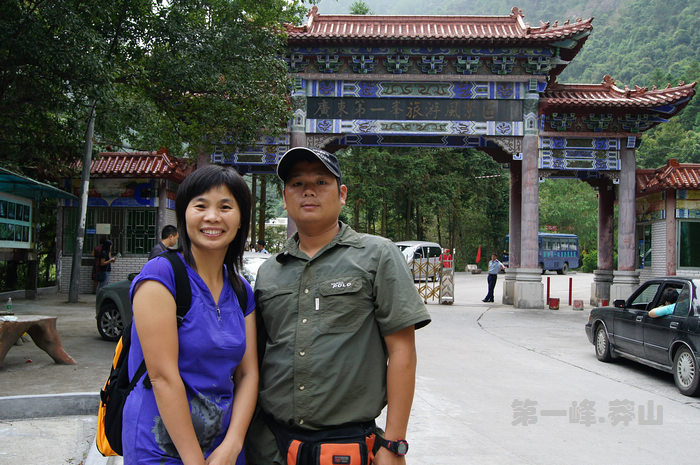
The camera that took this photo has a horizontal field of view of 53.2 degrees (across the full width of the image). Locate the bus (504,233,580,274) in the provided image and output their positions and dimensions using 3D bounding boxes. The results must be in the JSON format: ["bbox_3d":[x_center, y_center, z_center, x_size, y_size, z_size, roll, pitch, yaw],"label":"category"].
[{"bbox_3d":[13.500,1.550,49.000,2.200,2.800,6.400,-1,-3,45],"label":"bus"}]

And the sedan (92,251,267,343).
[{"bbox_3d":[-2.830,1.200,12.750,4.450,1.640,1.820,-1,-2,42],"label":"sedan"}]

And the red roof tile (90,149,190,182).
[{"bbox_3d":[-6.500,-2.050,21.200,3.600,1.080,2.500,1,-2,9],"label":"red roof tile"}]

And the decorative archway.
[{"bbox_3d":[2.078,-2.526,22.830,16.000,9.680,4.500,1,-2,2],"label":"decorative archway"}]

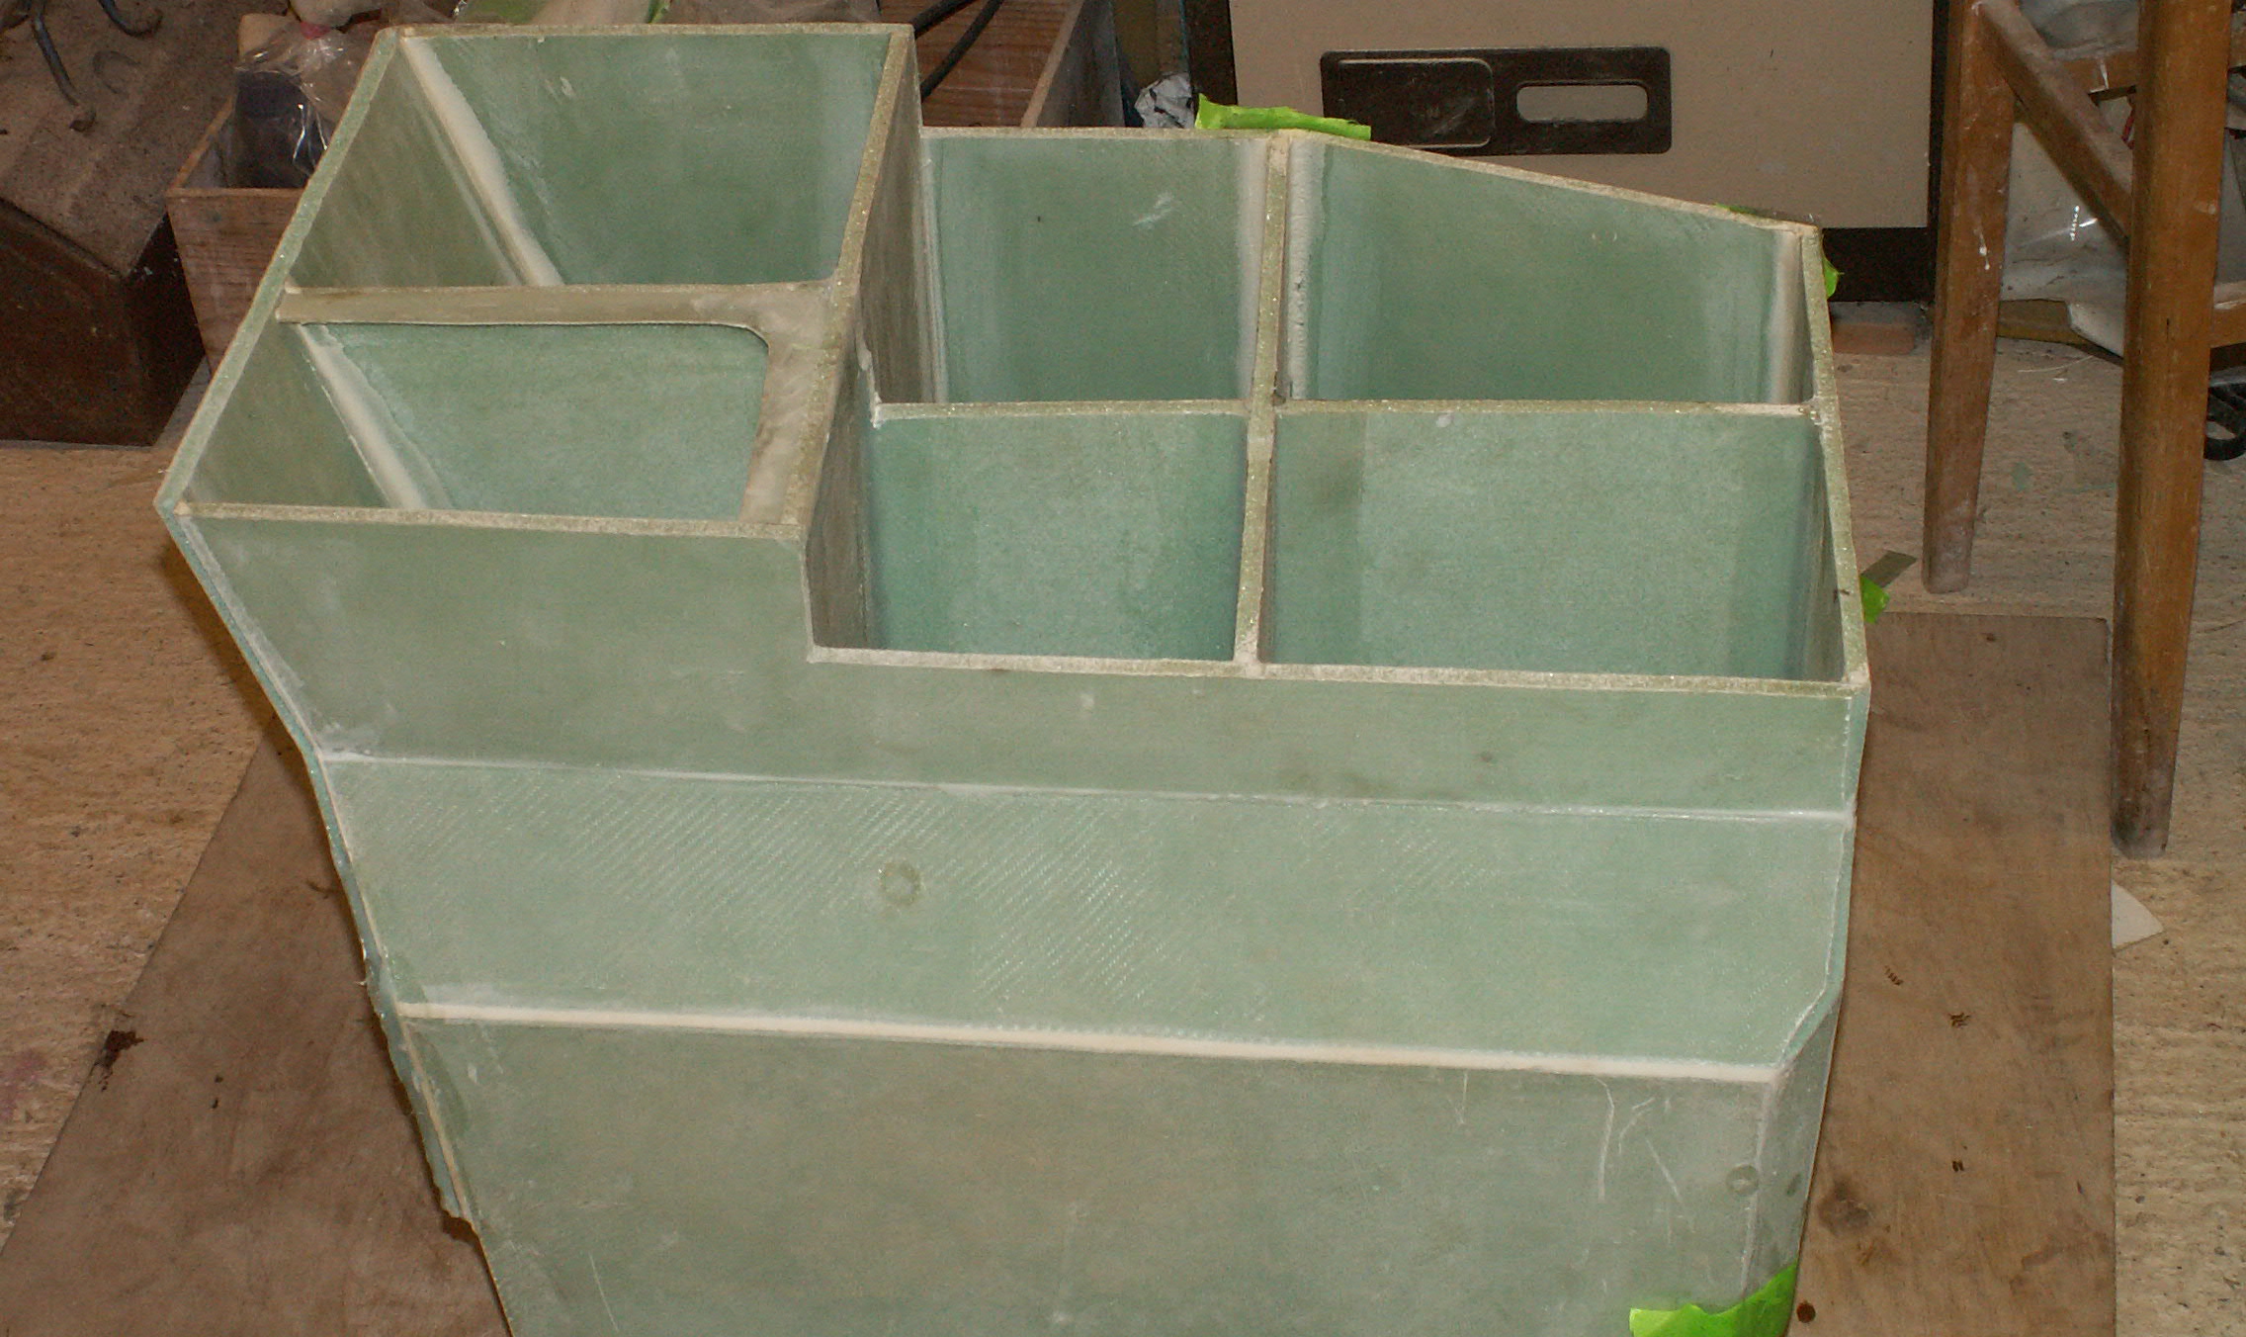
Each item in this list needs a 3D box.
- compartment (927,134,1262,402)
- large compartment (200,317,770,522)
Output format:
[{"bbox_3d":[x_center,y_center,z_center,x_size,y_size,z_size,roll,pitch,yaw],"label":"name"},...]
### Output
[{"bbox_3d":[-0.017,-0.093,2.016,0.168,0.240,0.226,1,38,3],"label":"compartment"},{"bbox_3d":[-0.264,-0.028,1.811,0.230,0.200,0.143,1,38,3],"label":"large compartment"}]

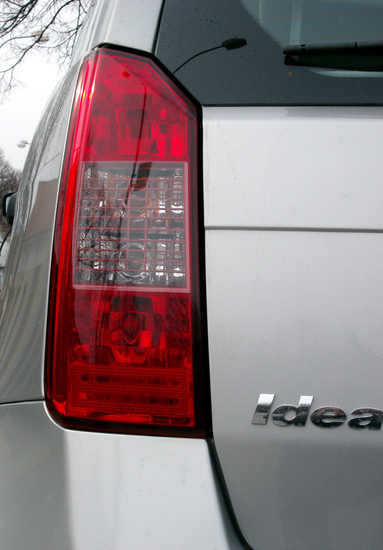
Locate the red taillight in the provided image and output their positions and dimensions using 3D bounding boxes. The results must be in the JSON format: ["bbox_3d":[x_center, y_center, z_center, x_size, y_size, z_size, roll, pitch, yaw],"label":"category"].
[{"bbox_3d":[-0.075,-0.036,1.402,0.182,0.447,0.135,1,-5,7],"label":"red taillight"}]

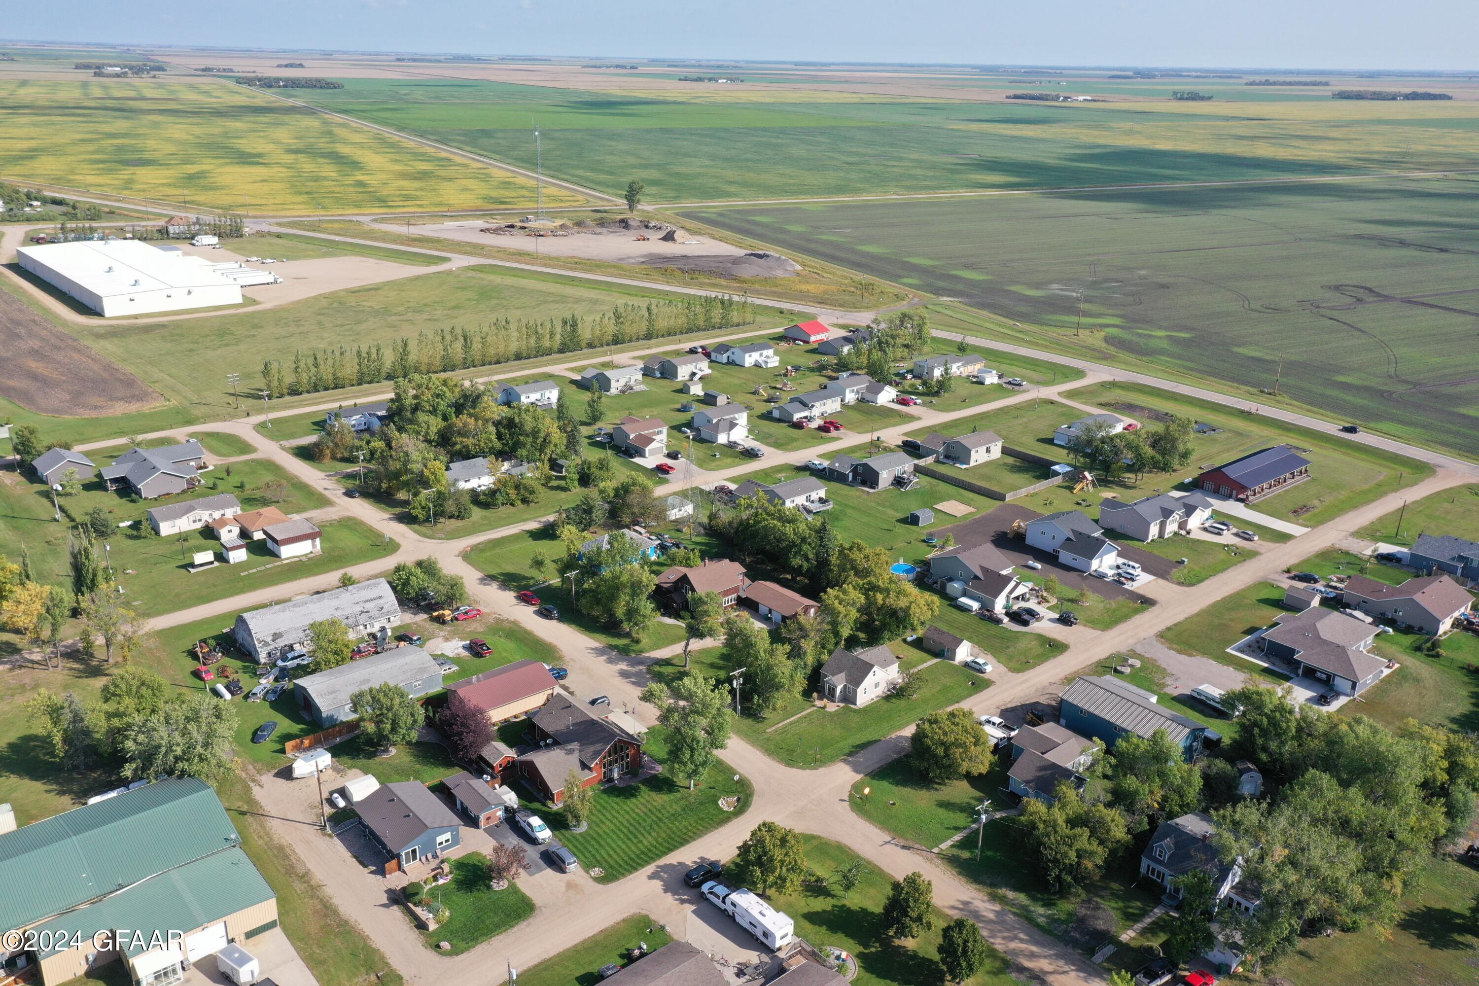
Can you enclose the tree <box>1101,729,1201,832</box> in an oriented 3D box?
[{"bbox_3d":[56.164,39.327,157.546,13.410,13.950,13.410,1,21,0],"label":"tree"}]

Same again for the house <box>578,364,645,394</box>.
[{"bbox_3d":[-37.168,-34.225,341.382,13.875,5.630,14.076,-17,27,-39],"label":"house"}]

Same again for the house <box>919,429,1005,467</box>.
[{"bbox_3d":[56.218,-12.428,293.670,15.600,5.900,14.700,-17,27,-39],"label":"house"}]

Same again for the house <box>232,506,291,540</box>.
[{"bbox_3d":[-106.862,6.425,258.691,9.200,3.900,10.900,-16,27,-38],"label":"house"}]

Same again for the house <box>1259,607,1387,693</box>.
[{"bbox_3d":[99.244,24.993,193.592,21.214,5.128,18.701,-17,27,-39],"label":"house"}]

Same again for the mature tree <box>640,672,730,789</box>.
[{"bbox_3d":[-7.556,35.498,168.067,12.400,18.600,12.000,1,21,0],"label":"mature tree"}]

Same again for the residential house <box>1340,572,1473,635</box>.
[{"bbox_3d":[135.390,20.607,232.440,18.000,5.500,18.900,-16,27,-37],"label":"residential house"}]

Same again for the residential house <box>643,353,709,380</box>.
[{"bbox_3d":[-21.037,-43.229,388.961,19.200,6.100,13.400,-16,27,-37],"label":"residential house"}]

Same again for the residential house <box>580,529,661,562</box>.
[{"bbox_3d":[-23.770,10.557,224.488,13.271,5.630,8.546,-17,27,-39],"label":"residential house"}]

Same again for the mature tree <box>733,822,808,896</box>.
[{"bbox_3d":[3.623,43.388,134.253,8.000,9.500,8.000,1,21,0],"label":"mature tree"}]

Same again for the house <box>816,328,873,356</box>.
[{"bbox_3d":[40.936,-56.015,426.923,11.000,5.000,26.200,20,28,40],"label":"house"}]

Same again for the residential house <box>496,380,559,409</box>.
[{"bbox_3d":[-66.336,-31.094,355.235,16.700,6.000,13.700,-16,27,-37],"label":"residential house"}]

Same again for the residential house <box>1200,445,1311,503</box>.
[{"bbox_3d":[123.190,-5.369,273.405,31.268,5.932,12.869,-17,27,-39],"label":"residential house"}]

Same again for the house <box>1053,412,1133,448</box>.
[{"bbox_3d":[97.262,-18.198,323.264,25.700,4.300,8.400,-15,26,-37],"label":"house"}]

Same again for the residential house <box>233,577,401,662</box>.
[{"bbox_3d":[-75.220,21.640,205.510,24.700,6.200,12.900,-15,26,-36],"label":"residential house"}]

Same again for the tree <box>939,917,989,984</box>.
[{"bbox_3d":[26.058,54.076,134.991,5.100,9.000,5.100,1,21,0],"label":"tree"}]

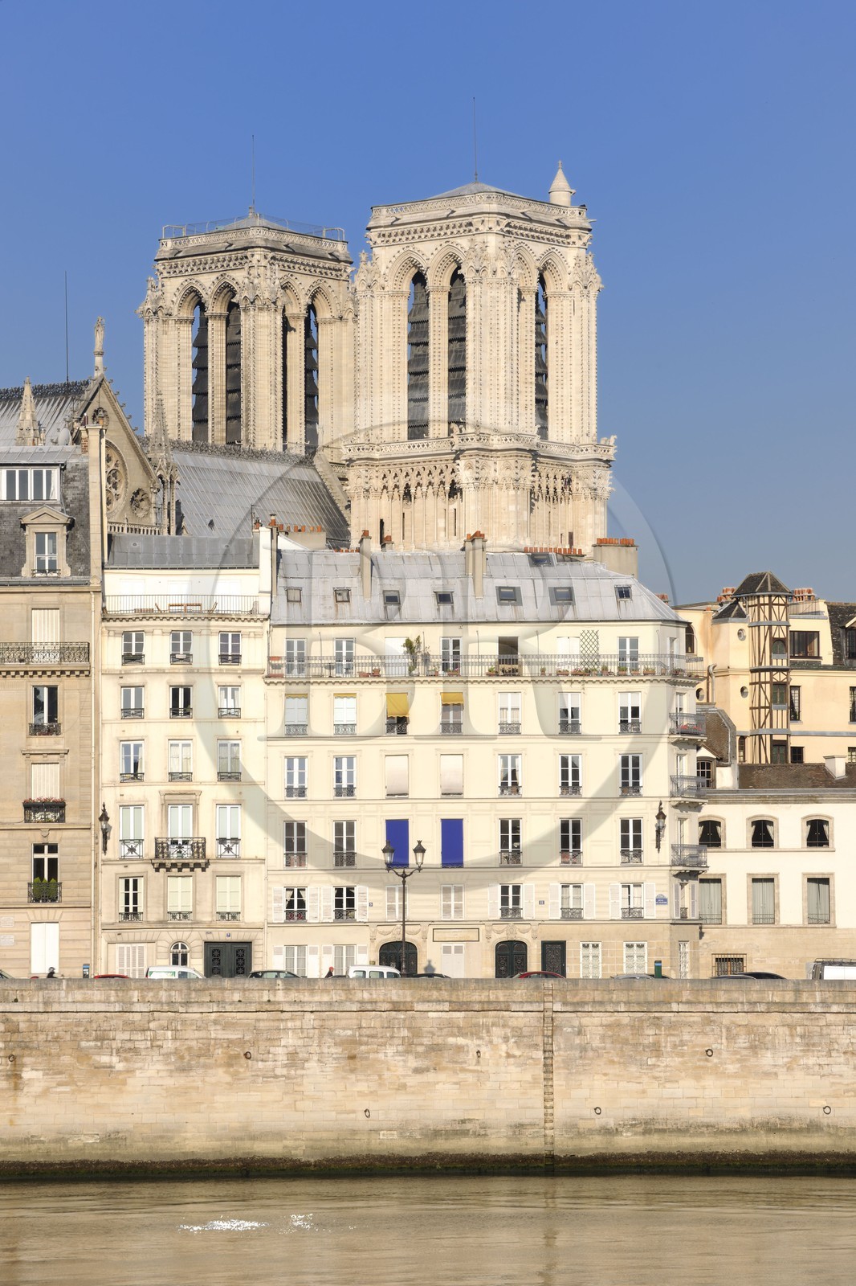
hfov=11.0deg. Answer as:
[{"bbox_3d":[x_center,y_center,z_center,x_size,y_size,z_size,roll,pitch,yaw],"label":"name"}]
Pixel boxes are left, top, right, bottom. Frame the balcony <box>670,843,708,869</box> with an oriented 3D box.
[{"bbox_3d":[12.940,10.552,220.819,0.700,1.180,2.300,-3,-5,32],"label":"balcony"}]

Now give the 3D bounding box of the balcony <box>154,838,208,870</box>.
[{"bbox_3d":[-12.181,10.365,219.500,2.650,1.500,0.660,0,-4,0],"label":"balcony"}]

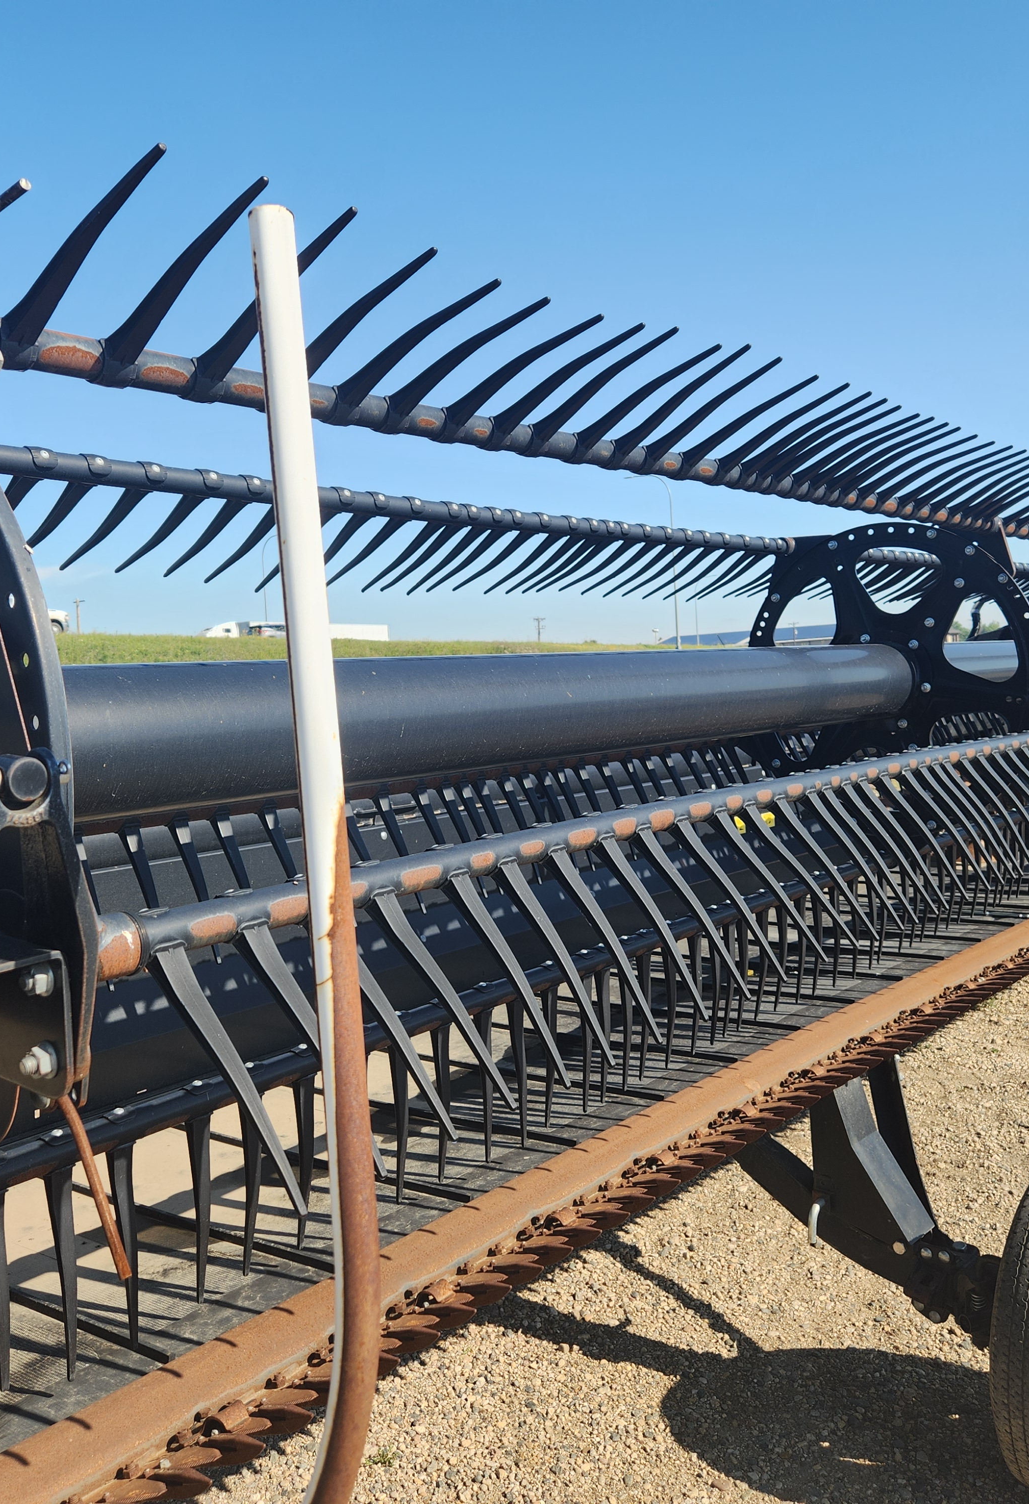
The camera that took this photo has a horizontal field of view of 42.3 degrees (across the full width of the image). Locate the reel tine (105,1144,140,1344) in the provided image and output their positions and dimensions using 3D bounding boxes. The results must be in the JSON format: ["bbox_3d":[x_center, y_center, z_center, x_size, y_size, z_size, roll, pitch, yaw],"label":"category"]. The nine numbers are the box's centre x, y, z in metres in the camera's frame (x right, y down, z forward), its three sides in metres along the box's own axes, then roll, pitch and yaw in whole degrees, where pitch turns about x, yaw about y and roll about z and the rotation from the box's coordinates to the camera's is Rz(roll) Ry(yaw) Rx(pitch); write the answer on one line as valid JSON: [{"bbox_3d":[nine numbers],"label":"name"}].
[{"bbox_3d":[-0.529,0.671,1.822,0.036,0.283,0.031,0,4,39],"label":"reel tine"}]

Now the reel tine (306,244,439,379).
[{"bbox_3d":[-0.181,-0.498,1.543,0.268,0.042,0.032,-29,-14,37],"label":"reel tine"}]

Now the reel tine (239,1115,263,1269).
[{"bbox_3d":[-0.399,0.650,2.006,0.036,0.279,0.031,7,9,38],"label":"reel tine"}]

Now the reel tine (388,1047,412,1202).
[{"bbox_3d":[-0.195,0.625,2.250,0.036,0.283,0.031,5,8,39],"label":"reel tine"}]

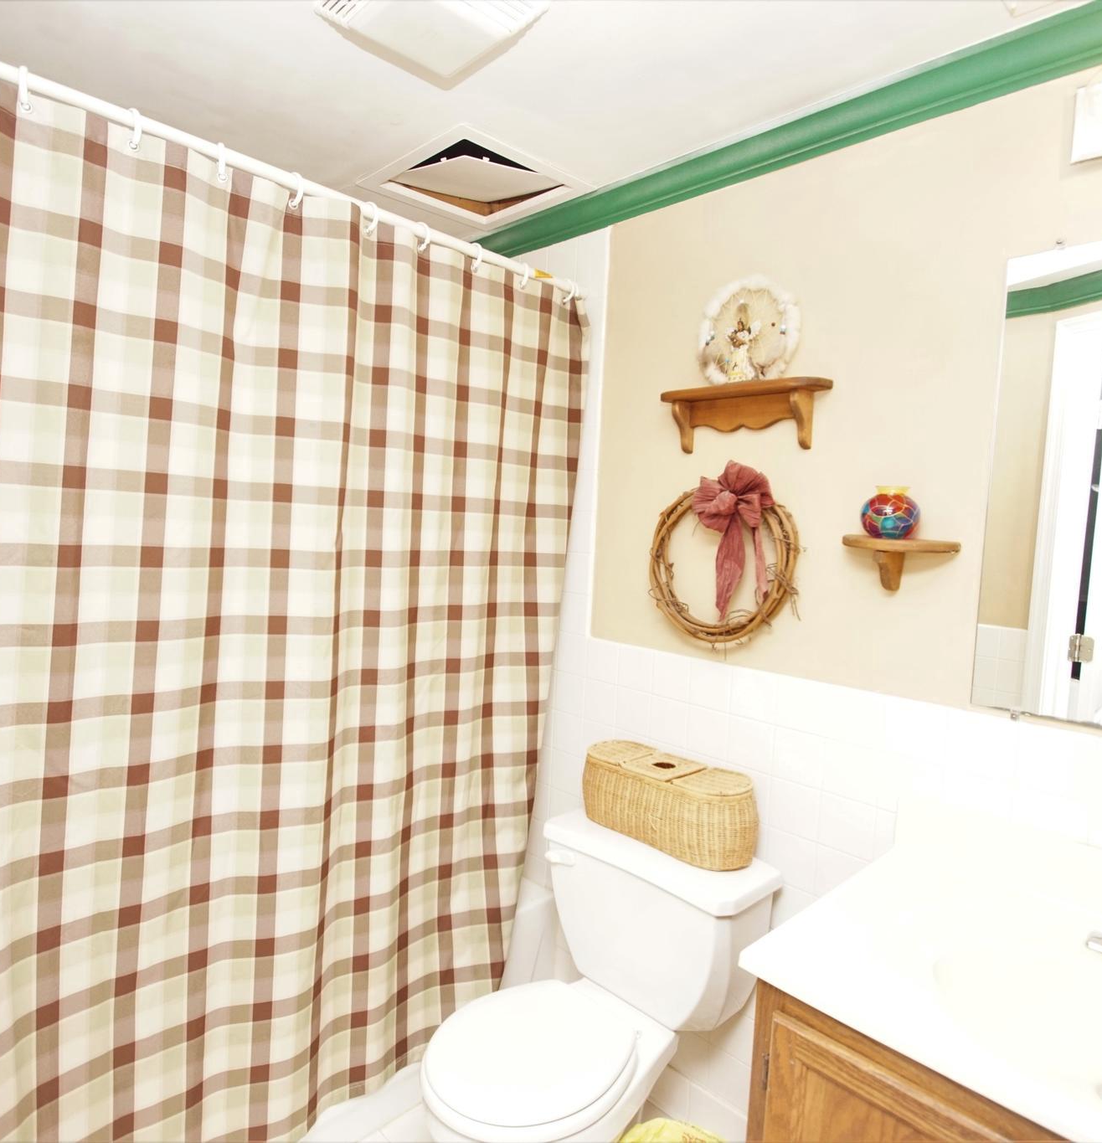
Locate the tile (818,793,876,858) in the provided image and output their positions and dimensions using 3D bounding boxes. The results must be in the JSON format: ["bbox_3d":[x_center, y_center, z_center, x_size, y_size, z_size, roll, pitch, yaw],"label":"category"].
[{"bbox_3d":[0.597,0.508,1.434,0.108,0.109,0.009,7,6,44],"label":"tile"}]

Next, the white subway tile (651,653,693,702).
[{"bbox_3d":[0.294,0.252,1.715,0.108,0.109,0.009,7,6,44],"label":"white subway tile"}]

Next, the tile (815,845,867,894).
[{"bbox_3d":[0.598,0.631,1.464,0.108,0.111,0.010,7,6,43],"label":"tile"}]

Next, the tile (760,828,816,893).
[{"bbox_3d":[0.518,0.621,1.540,0.108,0.111,0.010,7,6,43],"label":"tile"}]

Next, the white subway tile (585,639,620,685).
[{"bbox_3d":[0.135,0.233,1.889,0.108,0.111,0.010,7,6,43],"label":"white subway tile"}]

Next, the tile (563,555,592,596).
[{"bbox_3d":[0.077,0.006,1.915,0.108,0.109,0.009,7,6,44],"label":"tile"}]

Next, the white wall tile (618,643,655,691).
[{"bbox_3d":[0.217,0.243,1.789,0.108,0.109,0.009,7,6,44],"label":"white wall tile"}]

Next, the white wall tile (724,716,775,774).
[{"bbox_3d":[0.444,0.380,1.576,0.108,0.109,0.009,7,6,44],"label":"white wall tile"}]

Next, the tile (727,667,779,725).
[{"bbox_3d":[0.454,0.271,1.588,0.108,0.111,0.010,7,6,43],"label":"tile"}]

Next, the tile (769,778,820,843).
[{"bbox_3d":[0.518,0.499,1.510,0.108,0.109,0.009,7,6,44],"label":"tile"}]

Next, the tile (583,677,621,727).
[{"bbox_3d":[0.130,0.346,1.898,0.108,0.111,0.010,7,6,43],"label":"tile"}]

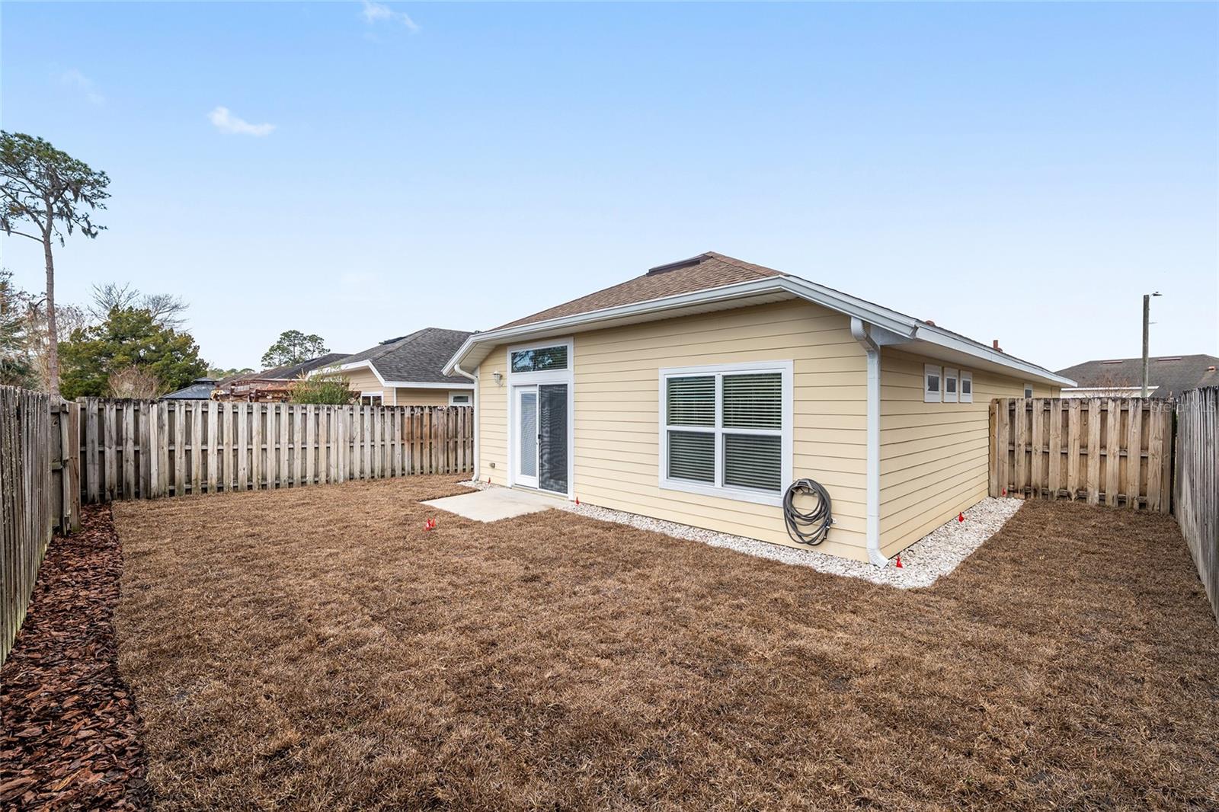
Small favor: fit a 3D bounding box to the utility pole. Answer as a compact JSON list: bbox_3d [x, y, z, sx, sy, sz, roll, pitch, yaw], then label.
[{"bbox_3d":[28.400,-2.200,24.850,0.680,7.700,0.250,1,1,44],"label":"utility pole"}]

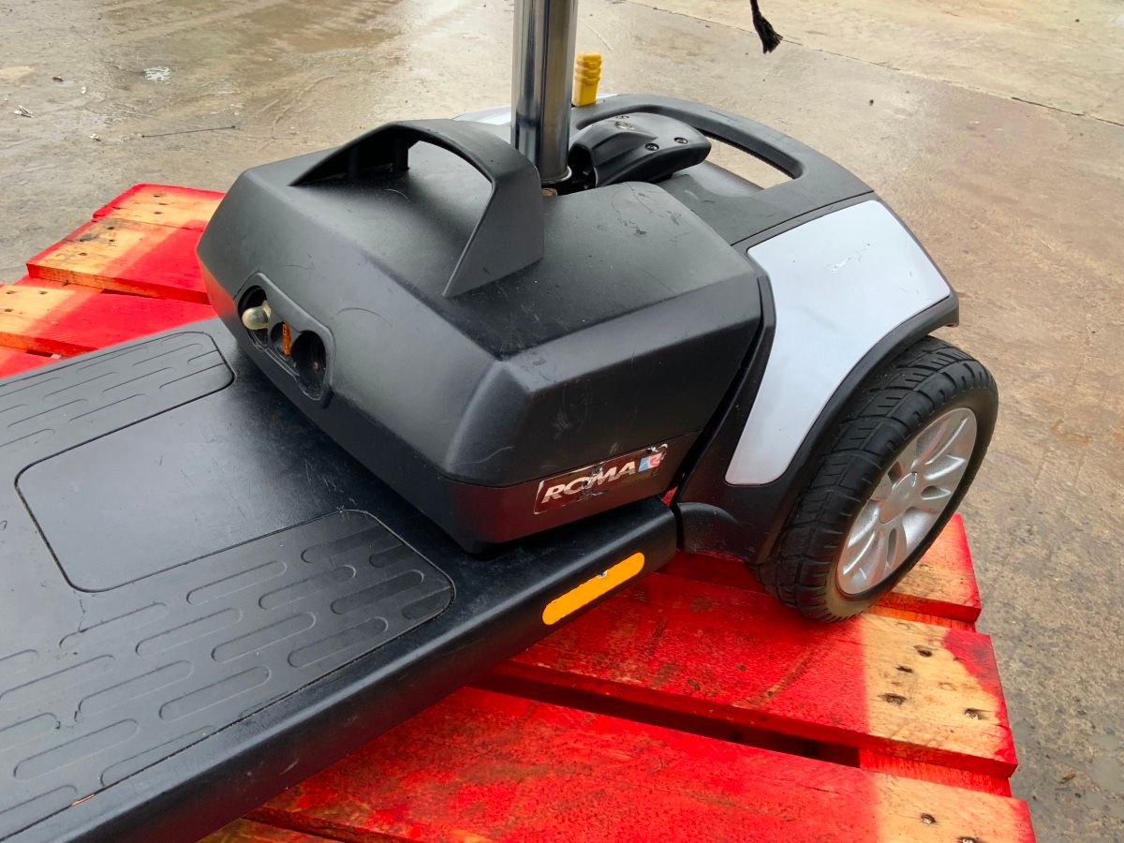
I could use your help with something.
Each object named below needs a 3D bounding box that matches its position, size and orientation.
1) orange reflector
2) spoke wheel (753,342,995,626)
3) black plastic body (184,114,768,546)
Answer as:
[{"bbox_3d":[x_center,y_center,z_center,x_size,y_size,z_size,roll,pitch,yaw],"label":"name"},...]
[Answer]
[{"bbox_3d":[0.020,0.100,0.560,0.082,0.021,0.003,-24,44,-33],"label":"orange reflector"},{"bbox_3d":[0.216,0.043,0.643,0.208,0.208,0.061,-24,44,-33],"label":"spoke wheel"},{"bbox_3d":[-0.068,-0.110,0.629,0.255,0.194,0.381,-24,44,-33],"label":"black plastic body"}]

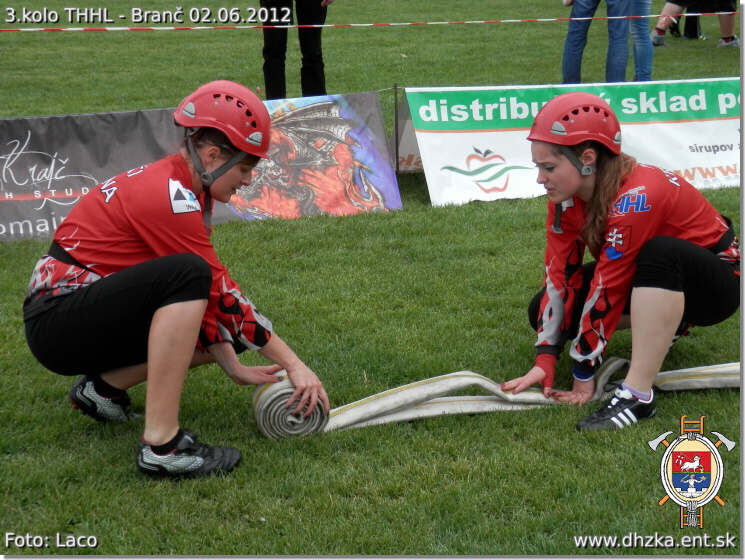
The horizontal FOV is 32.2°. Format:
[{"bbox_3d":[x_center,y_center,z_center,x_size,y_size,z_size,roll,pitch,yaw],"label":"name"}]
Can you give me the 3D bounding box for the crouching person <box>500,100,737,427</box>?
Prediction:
[{"bbox_3d":[0.750,-0.116,3.798,0.697,0.890,0.567,-7,18,-24],"label":"crouching person"}]

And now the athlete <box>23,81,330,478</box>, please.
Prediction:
[{"bbox_3d":[-0.521,-0.041,3.374,0.806,0.980,0.521,-2,16,-8],"label":"athlete"}]

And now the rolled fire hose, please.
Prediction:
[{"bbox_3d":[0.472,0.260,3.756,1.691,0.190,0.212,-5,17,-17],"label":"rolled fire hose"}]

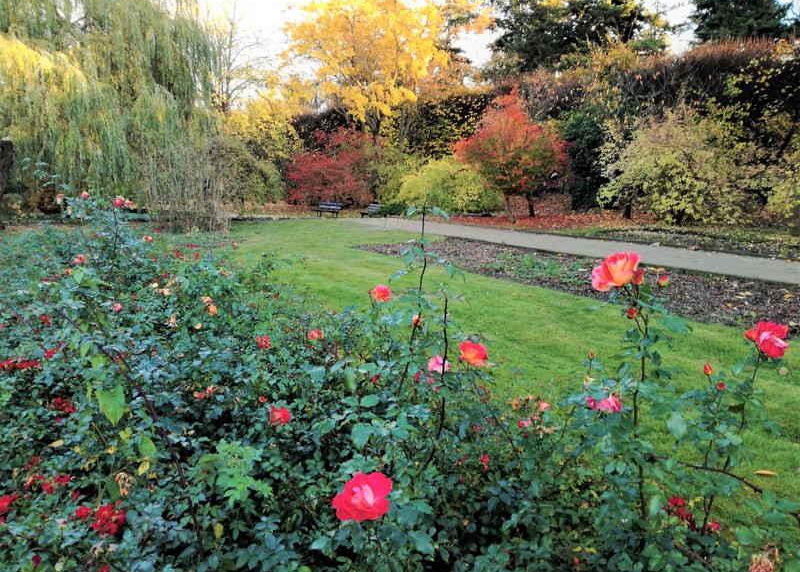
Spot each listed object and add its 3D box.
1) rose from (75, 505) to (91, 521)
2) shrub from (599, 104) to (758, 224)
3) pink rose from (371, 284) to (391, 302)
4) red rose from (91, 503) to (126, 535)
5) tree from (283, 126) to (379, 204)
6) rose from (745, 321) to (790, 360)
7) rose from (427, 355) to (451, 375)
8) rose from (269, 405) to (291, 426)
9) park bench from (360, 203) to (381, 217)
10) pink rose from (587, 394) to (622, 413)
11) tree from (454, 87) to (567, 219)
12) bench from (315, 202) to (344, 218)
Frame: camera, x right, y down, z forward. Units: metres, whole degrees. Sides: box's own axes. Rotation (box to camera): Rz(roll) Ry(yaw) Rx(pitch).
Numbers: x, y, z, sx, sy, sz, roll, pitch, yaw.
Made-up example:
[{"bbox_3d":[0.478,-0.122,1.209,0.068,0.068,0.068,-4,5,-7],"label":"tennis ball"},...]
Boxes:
[{"bbox_3d":[-0.824,0.588,1.620,0.042,0.040,0.040,-2,9,-12],"label":"rose"},{"bbox_3d":[9.596,-4.186,21.500,5.200,4.100,4.600,3,9,20],"label":"shrub"},{"bbox_3d":[-0.083,0.032,2.650,0.080,0.072,0.075,0,9,-2],"label":"pink rose"},{"bbox_3d":[-0.747,0.596,1.600,0.090,0.080,0.075,-3,9,-18],"label":"red rose"},{"bbox_3d":[-3.787,-6.496,34.500,5.100,4.600,4.600,1,9,0],"label":"tree"},{"bbox_3d":[0.793,0.118,1.350,0.092,0.078,0.085,4,10,24],"label":"rose"},{"bbox_3d":[0.130,0.266,2.100,0.080,0.066,0.075,1,9,4],"label":"rose"},{"bbox_3d":[-0.386,0.415,2.000,0.070,0.062,0.065,-1,9,-11],"label":"rose"},{"bbox_3d":[-1.341,-3.736,31.000,0.600,0.750,1.550,-5,10,-31],"label":"park bench"},{"bbox_3d":[0.541,0.311,1.650,0.088,0.050,0.075,4,9,19],"label":"pink rose"},{"bbox_3d":[4.958,-5.946,28.000,4.900,6.000,4.600,1,9,0],"label":"tree"},{"bbox_3d":[-3.577,-3.751,31.000,1.450,0.820,0.620,7,11,35],"label":"bench"}]

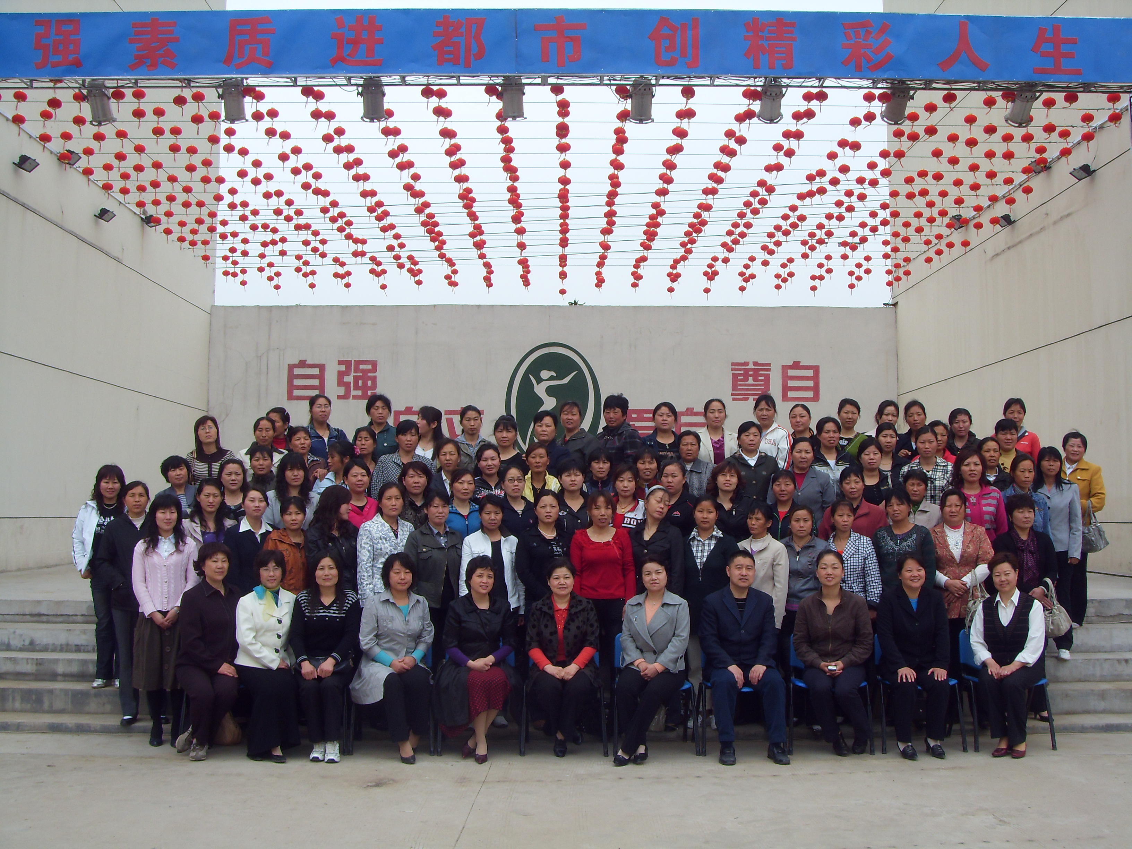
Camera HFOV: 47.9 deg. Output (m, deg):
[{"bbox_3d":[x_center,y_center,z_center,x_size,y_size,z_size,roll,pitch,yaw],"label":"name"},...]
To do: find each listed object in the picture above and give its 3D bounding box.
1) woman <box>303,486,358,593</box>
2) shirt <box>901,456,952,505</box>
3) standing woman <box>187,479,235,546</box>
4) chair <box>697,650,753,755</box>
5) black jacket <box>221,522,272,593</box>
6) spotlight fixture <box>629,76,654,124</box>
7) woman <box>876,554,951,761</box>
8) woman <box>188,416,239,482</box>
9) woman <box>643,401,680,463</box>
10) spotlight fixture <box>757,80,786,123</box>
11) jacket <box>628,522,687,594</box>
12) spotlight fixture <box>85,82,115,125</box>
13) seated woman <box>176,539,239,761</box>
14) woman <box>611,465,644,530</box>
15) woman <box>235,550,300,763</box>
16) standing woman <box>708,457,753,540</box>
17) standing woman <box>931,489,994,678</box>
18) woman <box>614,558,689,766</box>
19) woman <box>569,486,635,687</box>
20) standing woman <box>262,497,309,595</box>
[{"bbox_3d":[-1.613,1.236,8.760,0.440,1.625,0.310,2,-4,-30],"label":"woman"},{"bbox_3d":[2.772,0.572,9.834,0.450,0.640,0.280,0,-4,6],"label":"shirt"},{"bbox_3d":[-2.544,1.208,9.139,0.440,1.635,0.290,1,-4,-10],"label":"standing woman"},{"bbox_3d":[1.134,1.706,8.234,0.510,0.760,0.520,0,-4,0],"label":"chair"},{"bbox_3d":[-2.102,0.982,8.651,0.470,0.660,0.280,1,-4,-10],"label":"black jacket"},{"bbox_3d":[0.747,-3.202,12.600,0.280,0.410,0.280,0,24,0],"label":"spotlight fixture"},{"bbox_3d":[2.228,1.435,8.061,0.470,1.235,0.660,0,-4,5],"label":"woman"},{"bbox_3d":[-2.784,0.739,10.023,0.440,1.614,0.290,1,-4,-12],"label":"woman"},{"bbox_3d":[0.803,0.626,10.582,0.440,1.620,0.280,0,-4,0],"label":"woman"},{"bbox_3d":[1.986,-3.132,12.342,0.250,0.260,0.390,0,-46,-2],"label":"spotlight fixture"},{"bbox_3d":[0.635,0.962,8.854,0.430,0.580,0.270,0,-4,-5],"label":"jacket"},{"bbox_3d":[-4.600,-3.180,12.600,0.280,0.410,0.280,-7,24,3],"label":"spotlight fixture"},{"bbox_3d":[-2.292,1.421,8.194,0.460,1.324,0.740,1,-4,-20],"label":"seated woman"},{"bbox_3d":[0.448,1.103,9.402,0.460,1.626,0.290,0,-4,2],"label":"woman"},{"bbox_3d":[-1.883,1.430,8.048,0.440,1.270,0.660,1,-4,-18],"label":"woman"},{"bbox_3d":[1.220,1.087,9.403,0.460,1.659,0.290,0,-4,4],"label":"standing woman"},{"bbox_3d":[2.788,1.246,8.966,0.460,1.595,0.300,-1,-4,8],"label":"standing woman"},{"bbox_3d":[0.545,1.465,8.065,0.500,1.219,0.760,-1,-4,12],"label":"woman"},{"bbox_3d":[0.250,1.228,8.534,0.460,1.549,0.300,0,-4,0],"label":"woman"},{"bbox_3d":[-1.976,1.292,9.006,0.460,1.551,0.290,1,-4,-20],"label":"standing woman"}]

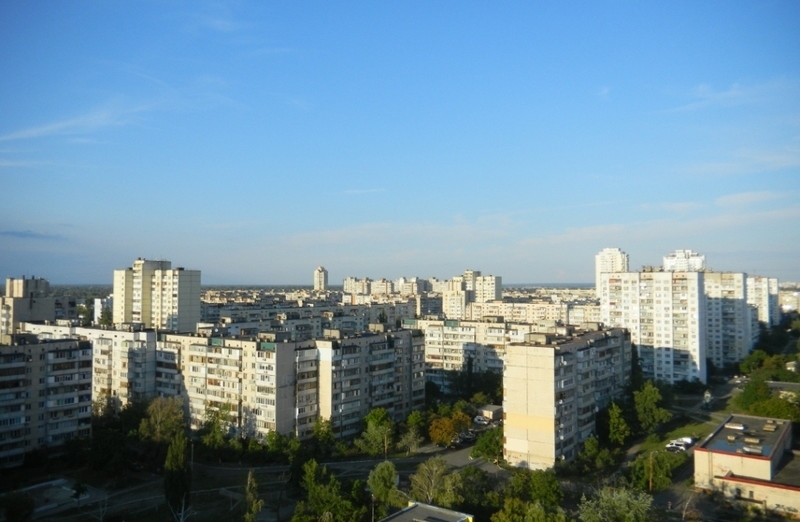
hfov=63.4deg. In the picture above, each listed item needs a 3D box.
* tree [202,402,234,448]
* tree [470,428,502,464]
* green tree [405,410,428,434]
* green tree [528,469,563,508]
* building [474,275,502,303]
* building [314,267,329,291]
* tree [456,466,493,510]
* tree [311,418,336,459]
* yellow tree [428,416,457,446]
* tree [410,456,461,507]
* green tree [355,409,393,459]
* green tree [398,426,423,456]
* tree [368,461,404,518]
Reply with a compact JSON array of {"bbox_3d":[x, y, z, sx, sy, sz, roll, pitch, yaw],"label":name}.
[{"bbox_3d":[-47.567,42.691,168.817,7.600,11.300,7.600,0,-2,0],"label":"tree"},{"bbox_3d":[20.862,44.272,156.241,7.200,7.000,7.200,0,-2,0],"label":"tree"},{"bbox_3d":[4.368,43.442,171.425,6.088,8.148,5.905,0,-2,0],"label":"green tree"},{"bbox_3d":[27.371,42.924,121.889,5.700,7.300,5.700,0,-2,0],"label":"green tree"},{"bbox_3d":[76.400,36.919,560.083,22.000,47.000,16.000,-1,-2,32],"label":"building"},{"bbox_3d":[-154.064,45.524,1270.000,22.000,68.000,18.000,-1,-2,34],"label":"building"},{"bbox_3d":[13.792,42.063,119.925,6.465,7.885,6.141,0,-2,0],"label":"tree"},{"bbox_3d":[-18.283,42.356,155.803,6.254,9.282,6.066,0,-2,0],"label":"tree"},{"bbox_3d":[11.181,44.752,172.506,6.600,7.200,6.600,0,-2,0],"label":"yellow tree"},{"bbox_3d":[6.500,40.928,118.656,8.824,10.070,8.383,0,-2,0],"label":"tree"},{"bbox_3d":[-6.194,41.580,157.374,9.425,11.337,8.954,0,-2,0],"label":"green tree"},{"bbox_3d":[2.690,43.686,158.380,5.870,6.795,5.694,0,-2,0],"label":"green tree"},{"bbox_3d":[-2.596,41.908,119.706,6.000,9.300,6.000,0,-2,0],"label":"tree"}]

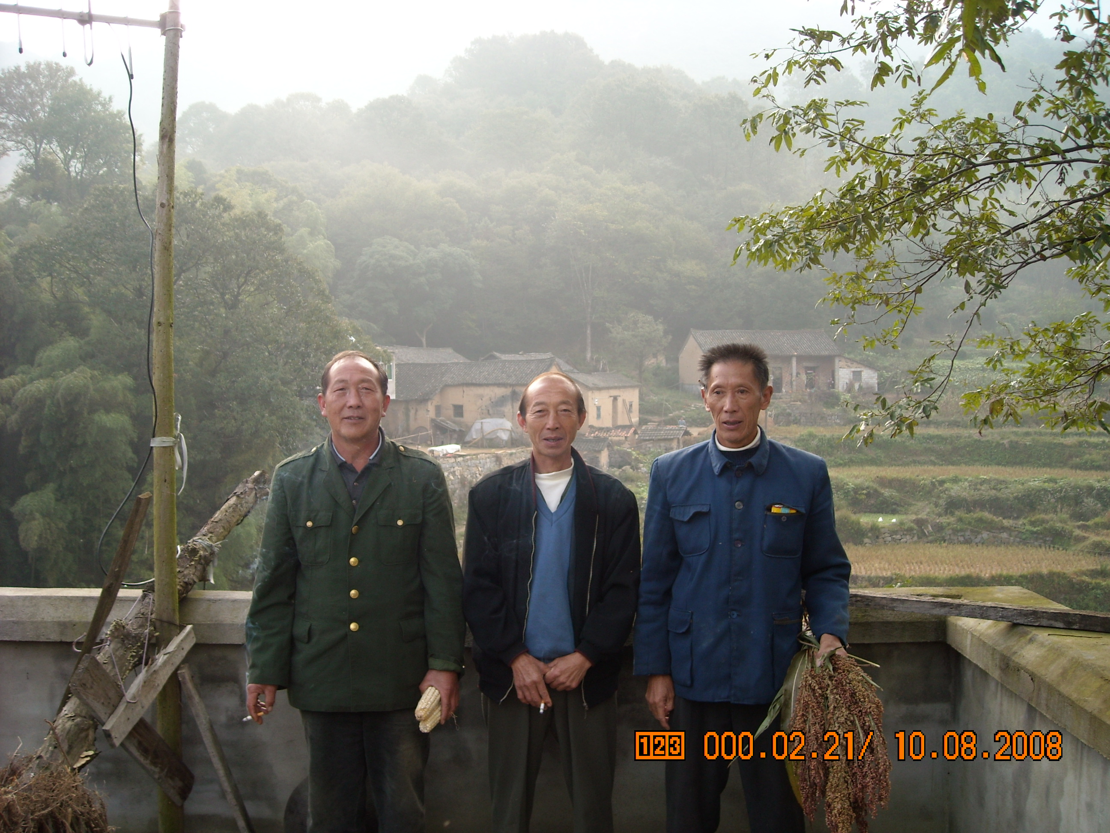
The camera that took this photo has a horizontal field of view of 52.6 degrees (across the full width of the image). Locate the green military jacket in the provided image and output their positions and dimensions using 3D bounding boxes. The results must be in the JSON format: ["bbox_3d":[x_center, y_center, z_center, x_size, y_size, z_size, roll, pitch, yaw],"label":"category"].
[{"bbox_3d":[-0.543,0.427,3.050,0.580,0.745,0.290,0,0,-6],"label":"green military jacket"}]

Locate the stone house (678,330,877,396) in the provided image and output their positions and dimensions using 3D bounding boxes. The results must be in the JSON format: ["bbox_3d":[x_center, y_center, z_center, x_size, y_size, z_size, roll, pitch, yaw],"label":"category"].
[{"bbox_3d":[19.000,-4.750,96.500,15.300,5.800,7.400,0,0,-10],"label":"stone house"}]

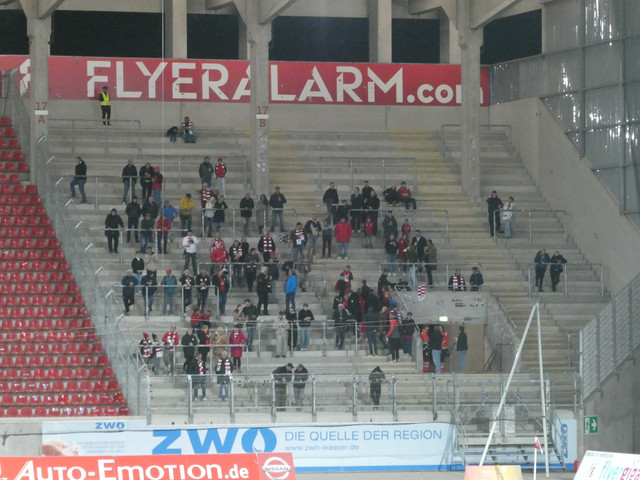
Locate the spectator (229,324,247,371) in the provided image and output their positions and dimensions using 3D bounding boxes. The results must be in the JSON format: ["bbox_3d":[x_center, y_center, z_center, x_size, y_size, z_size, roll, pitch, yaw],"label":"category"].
[{"bbox_3d":[-3.083,4.003,138.666,0.584,1.706,0.400,0,-1,6],"label":"spectator"}]

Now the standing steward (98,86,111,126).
[{"bbox_3d":[-9.077,-5.665,156.324,0.507,1.649,0.380,0,-1,-14],"label":"standing steward"}]

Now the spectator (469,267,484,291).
[{"bbox_3d":[5.976,1.916,140.980,0.530,1.773,0.420,0,-1,3],"label":"spectator"}]

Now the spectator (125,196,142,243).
[{"bbox_3d":[-7.195,-0.786,142.875,0.600,1.789,0.360,0,-1,-14],"label":"spectator"}]

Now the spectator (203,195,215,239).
[{"bbox_3d":[-4.423,-0.913,148.355,0.461,1.641,0.400,0,-1,-25],"label":"spectator"}]

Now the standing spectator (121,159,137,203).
[{"bbox_3d":[-7.614,-2.318,147.801,0.580,1.823,0.420,0,-1,-11],"label":"standing spectator"}]

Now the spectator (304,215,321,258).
[{"bbox_3d":[-0.278,-0.123,144.837,0.600,1.673,0.450,0,-1,-25],"label":"spectator"}]

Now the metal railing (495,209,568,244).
[{"bbox_3d":[8.498,-0.508,148.922,3.160,1.339,0.100,0,-1,-17],"label":"metal railing"}]

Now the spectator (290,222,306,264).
[{"bbox_3d":[-0.825,0.124,147.709,0.651,1.630,0.420,0,-1,-18],"label":"spectator"}]

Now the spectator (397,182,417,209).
[{"bbox_3d":[3.530,-1.799,150.029,0.580,1.108,0.750,0,-1,-30],"label":"spectator"}]

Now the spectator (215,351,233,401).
[{"bbox_3d":[-3.485,4.917,133.545,0.620,1.781,0.420,0,-1,-3],"label":"spectator"}]

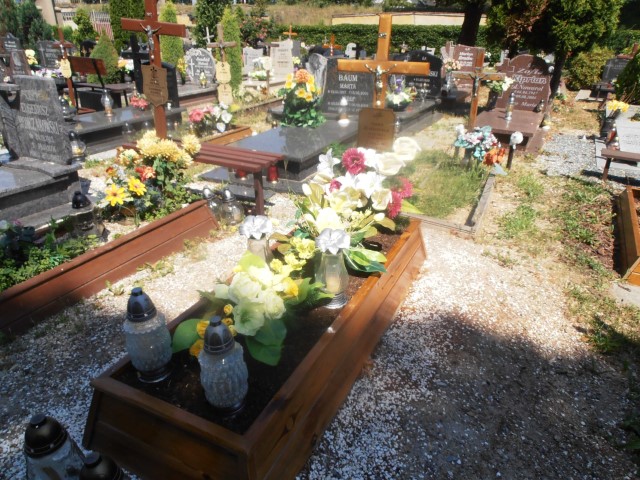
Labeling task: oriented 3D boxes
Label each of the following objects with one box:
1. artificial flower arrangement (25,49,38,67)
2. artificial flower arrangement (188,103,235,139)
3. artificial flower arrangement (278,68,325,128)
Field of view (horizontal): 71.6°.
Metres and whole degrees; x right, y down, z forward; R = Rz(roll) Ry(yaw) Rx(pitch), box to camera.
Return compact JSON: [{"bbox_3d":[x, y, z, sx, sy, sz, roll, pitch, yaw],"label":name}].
[{"bbox_3d":[-7.347,-4.635,11.300,0.320,0.430,0.280,12,28,26],"label":"artificial flower arrangement"},{"bbox_3d":[-1.418,-1.562,5.800,0.520,0.420,0.380,12,28,26],"label":"artificial flower arrangement"},{"bbox_3d":[-0.215,-1.637,5.150,0.480,0.660,0.420,12,26,24],"label":"artificial flower arrangement"}]

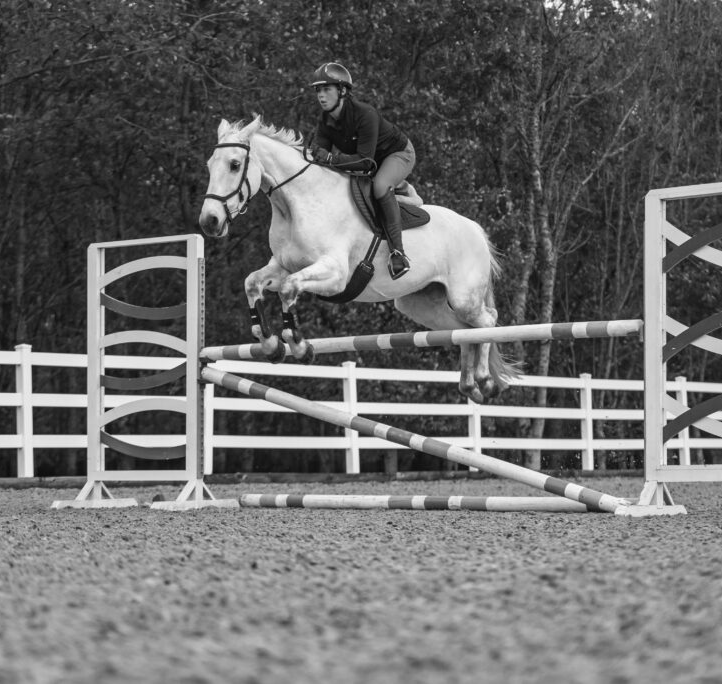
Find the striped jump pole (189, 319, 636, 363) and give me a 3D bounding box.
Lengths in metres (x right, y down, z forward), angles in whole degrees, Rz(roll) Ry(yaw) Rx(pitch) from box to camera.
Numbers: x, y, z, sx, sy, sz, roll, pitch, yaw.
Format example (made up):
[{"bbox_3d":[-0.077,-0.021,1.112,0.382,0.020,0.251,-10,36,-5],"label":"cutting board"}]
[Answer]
[{"bbox_3d":[0.266,-0.001,13.429,3.533,0.093,0.093,-4,-5,40],"label":"striped jump pole"}]

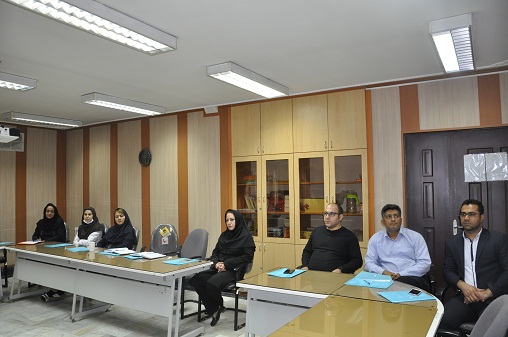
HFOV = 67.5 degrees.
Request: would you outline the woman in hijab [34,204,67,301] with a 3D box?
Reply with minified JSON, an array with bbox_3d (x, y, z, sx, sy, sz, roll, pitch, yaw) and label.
[{"bbox_3d":[-3.173,1.206,5.888,0.520,1.290,0.740,-1,-2,9],"label":"woman in hijab"}]

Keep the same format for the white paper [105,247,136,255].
[{"bbox_3d":[-1.690,1.043,4.816,0.260,0.020,0.400,1,-3,-44],"label":"white paper"}]

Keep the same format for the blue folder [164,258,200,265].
[{"bbox_3d":[-0.805,1.006,4.122,0.250,0.012,0.300,-2,-2,26],"label":"blue folder"}]

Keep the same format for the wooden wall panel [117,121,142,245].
[{"bbox_3d":[-2.204,0.443,6.740,0.600,2.540,0.030,-2,-2,31],"label":"wooden wall panel"}]

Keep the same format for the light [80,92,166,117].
[{"bbox_3d":[-1.806,-0.890,5.401,0.305,0.092,1.235,-2,-3,32],"label":"light"}]

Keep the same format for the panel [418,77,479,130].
[{"bbox_3d":[2.117,-0.706,4.157,0.587,0.525,0.030,-2,-3,32],"label":"panel"}]

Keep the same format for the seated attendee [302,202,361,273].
[{"bbox_3d":[0.668,1.027,3.566,0.600,1.370,0.800,-2,-2,34],"label":"seated attendee"}]

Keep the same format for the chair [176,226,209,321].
[{"bbox_3d":[-0.859,1.285,4.845,0.570,1.000,0.610,-3,-3,39],"label":"chair"}]

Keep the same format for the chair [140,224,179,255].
[{"bbox_3d":[-1.386,1.303,5.147,0.570,1.000,0.610,-2,-2,28],"label":"chair"}]

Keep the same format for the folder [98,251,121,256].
[{"bbox_3d":[-1.709,1.040,4.656,0.310,0.012,0.250,-2,-2,27],"label":"folder"}]

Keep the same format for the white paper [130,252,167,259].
[{"bbox_3d":[-1.249,1.027,4.507,0.260,0.020,0.400,1,-3,-44],"label":"white paper"}]

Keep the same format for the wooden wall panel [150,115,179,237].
[{"bbox_3d":[-1.473,0.454,6.283,0.630,2.620,0.030,-2,-3,32],"label":"wooden wall panel"}]

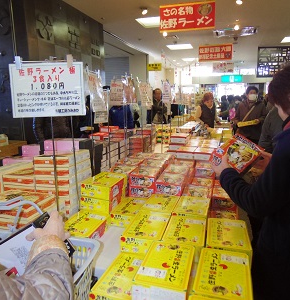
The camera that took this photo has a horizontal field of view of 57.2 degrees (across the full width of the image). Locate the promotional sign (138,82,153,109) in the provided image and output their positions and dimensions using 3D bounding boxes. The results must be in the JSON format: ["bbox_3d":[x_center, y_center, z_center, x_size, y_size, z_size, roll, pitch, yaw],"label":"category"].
[{"bbox_3d":[0.006,-0.670,3.300,0.200,0.310,0.020,1,11,3],"label":"promotional sign"}]

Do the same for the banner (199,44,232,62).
[{"bbox_3d":[1.506,-2.040,5.600,0.680,0.315,0.020,0,11,15],"label":"banner"}]

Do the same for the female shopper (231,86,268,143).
[{"bbox_3d":[1.555,-0.145,3.980,0.500,1.570,0.360,4,11,19],"label":"female shopper"}]

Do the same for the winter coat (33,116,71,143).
[{"bbox_3d":[-1.134,-0.230,3.260,0.500,0.680,0.320,-6,12,-27],"label":"winter coat"}]

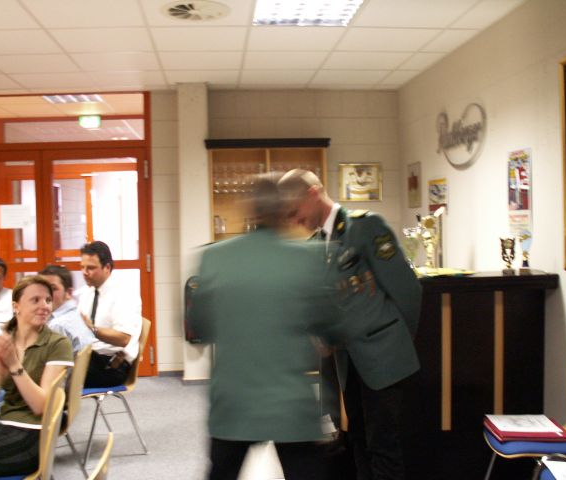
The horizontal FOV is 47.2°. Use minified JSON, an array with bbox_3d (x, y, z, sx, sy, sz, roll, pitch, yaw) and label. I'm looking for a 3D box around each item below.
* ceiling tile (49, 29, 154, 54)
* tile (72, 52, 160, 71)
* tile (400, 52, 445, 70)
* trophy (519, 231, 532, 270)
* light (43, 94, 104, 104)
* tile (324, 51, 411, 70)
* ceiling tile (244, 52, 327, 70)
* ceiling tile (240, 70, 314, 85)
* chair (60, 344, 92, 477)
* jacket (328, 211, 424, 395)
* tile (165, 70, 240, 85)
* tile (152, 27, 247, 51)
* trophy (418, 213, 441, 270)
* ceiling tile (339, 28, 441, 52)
[{"bbox_3d":[-1.150,-1.290,4.155,0.620,0.020,0.620,-2,2,-6],"label":"ceiling tile"},{"bbox_3d":[-1.202,-1.301,4.711,0.615,0.020,0.615,-2,3,-6],"label":"tile"},{"bbox_3d":[1.057,-1.386,5.025,0.240,0.020,0.620,-2,2,-6],"label":"tile"},{"bbox_3d":[1.278,0.062,3.434,0.075,0.200,0.060,-1,2,5],"label":"trophy"},{"bbox_3d":[-2.256,-1.555,7.001,0.620,0.070,0.620,-2,2,-6],"label":"light"},{"bbox_3d":[0.632,-1.388,5.032,0.625,0.020,0.625,-2,2,-6],"label":"tile"},{"bbox_3d":[0.015,-1.346,4.832,0.615,0.020,0.615,-2,3,-6],"label":"ceiling tile"},{"bbox_3d":[-0.048,-1.374,5.443,0.615,0.020,0.615,-2,3,-6],"label":"ceiling tile"},{"bbox_3d":[-1.223,0.991,3.231,0.540,0.846,0.490,-2,3,-8],"label":"chair"},{"bbox_3d":[0.329,0.246,2.680,0.500,0.740,0.360,1,25,40],"label":"jacket"},{"bbox_3d":[-0.660,-1.355,5.383,0.615,0.020,0.615,-2,3,-6],"label":"tile"},{"bbox_3d":[-0.534,-1.297,4.160,0.615,0.020,0.615,-2,3,-6],"label":"tile"},{"bbox_3d":[0.829,0.014,3.688,0.106,0.310,0.094,-2,2,-6],"label":"trophy"},{"bbox_3d":[0.694,-1.350,4.353,0.620,0.020,0.620,-2,2,-6],"label":"ceiling tile"}]

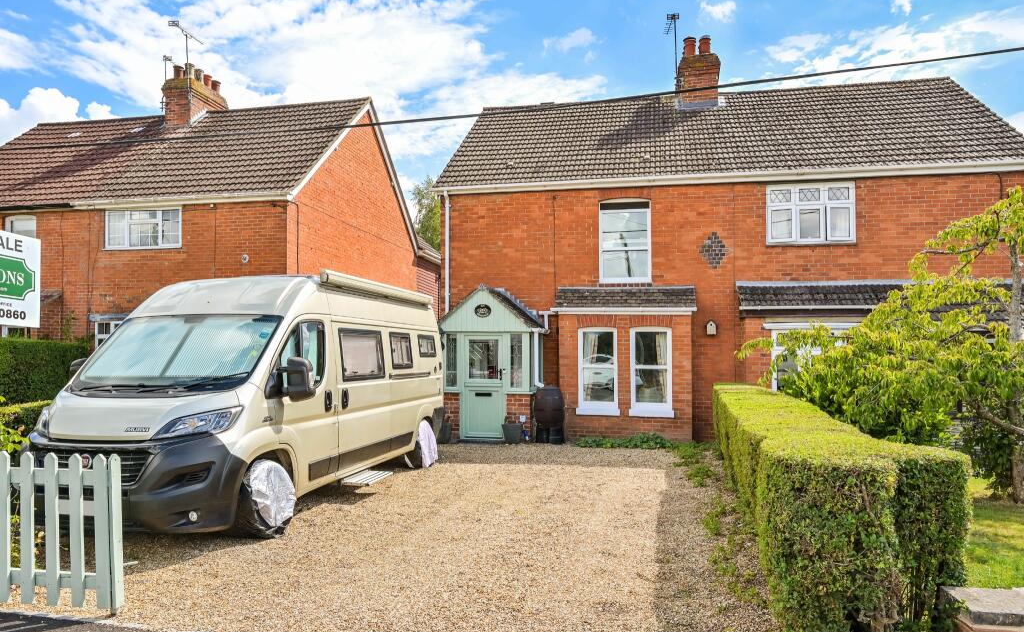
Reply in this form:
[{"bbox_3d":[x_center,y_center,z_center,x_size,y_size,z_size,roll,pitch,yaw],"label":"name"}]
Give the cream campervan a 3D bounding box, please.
[{"bbox_3d":[-2.670,0.834,7.760,2.200,2.580,5.950,0,-4,12],"label":"cream campervan"}]

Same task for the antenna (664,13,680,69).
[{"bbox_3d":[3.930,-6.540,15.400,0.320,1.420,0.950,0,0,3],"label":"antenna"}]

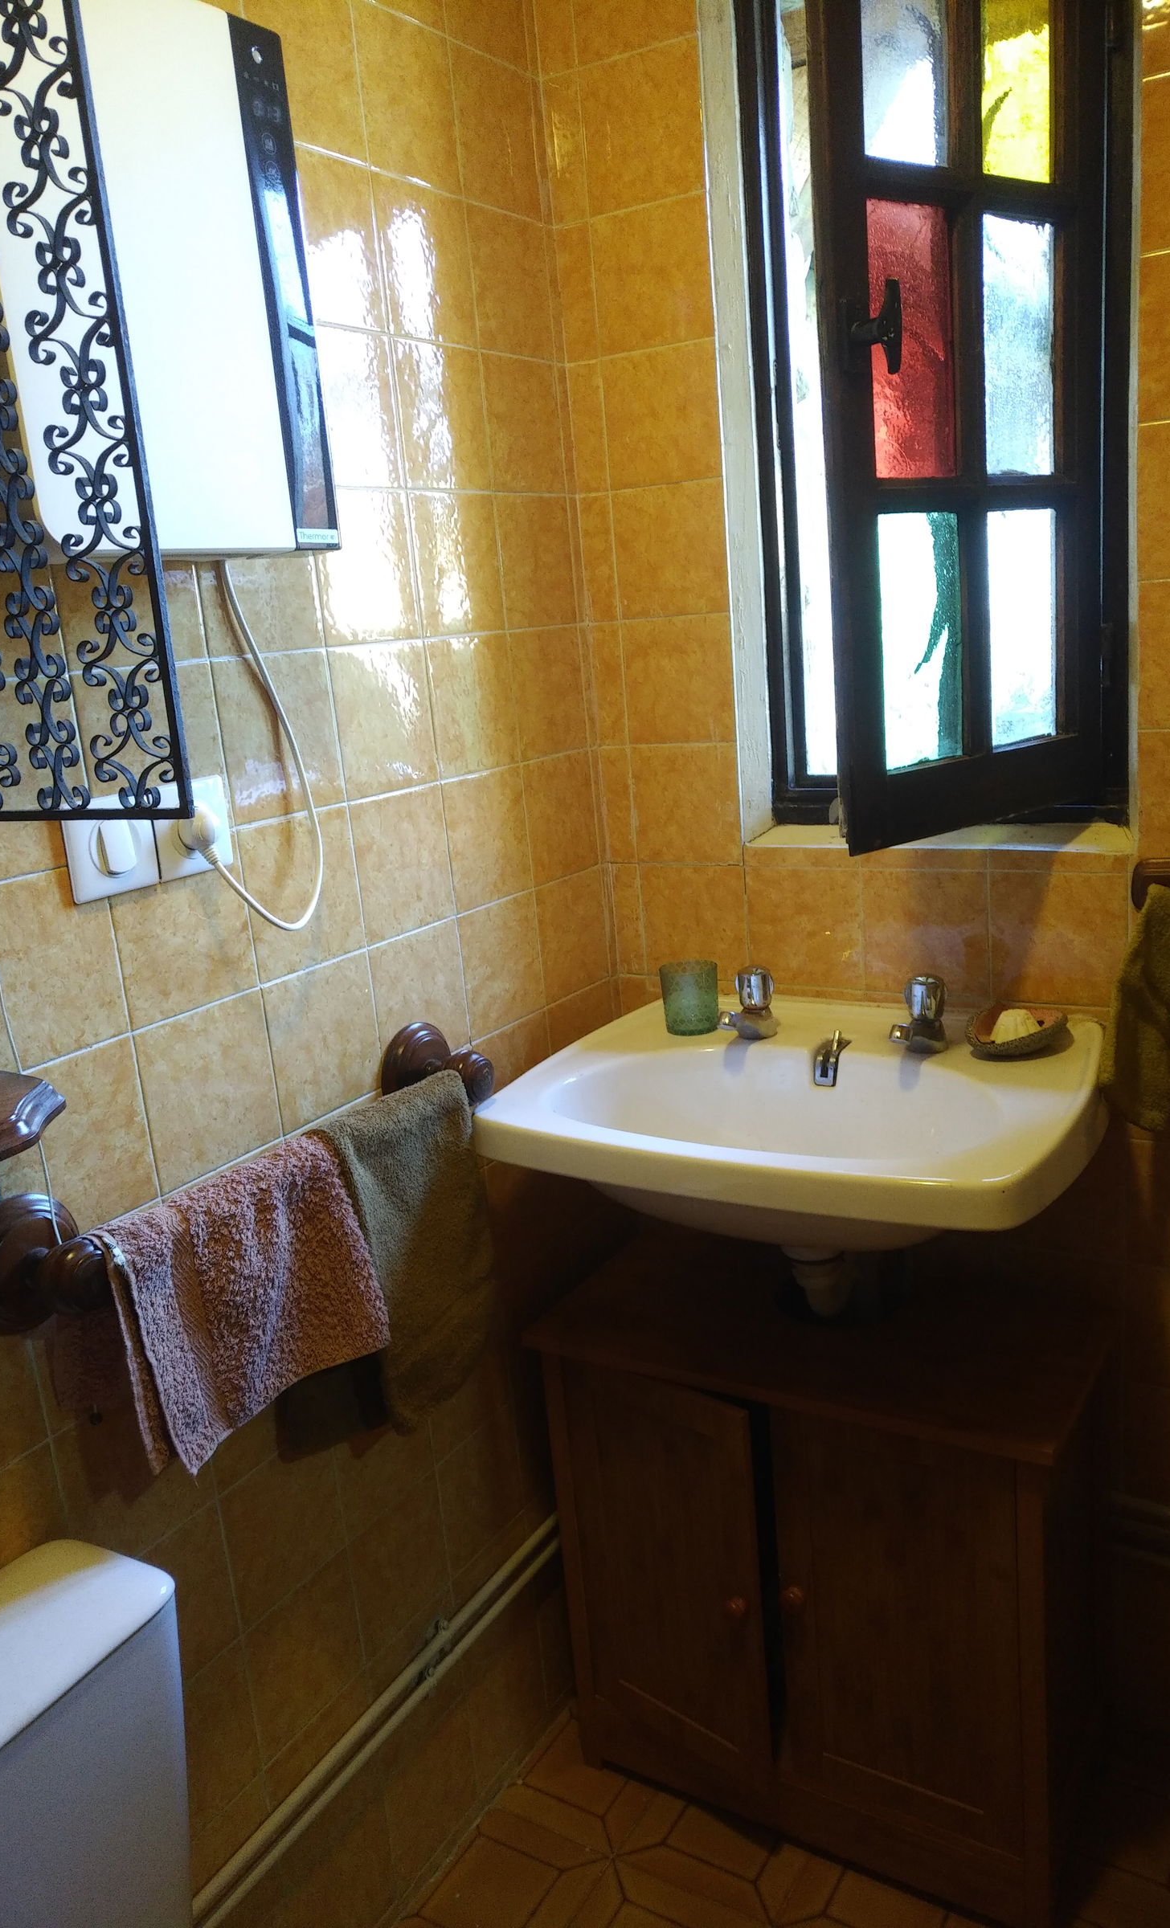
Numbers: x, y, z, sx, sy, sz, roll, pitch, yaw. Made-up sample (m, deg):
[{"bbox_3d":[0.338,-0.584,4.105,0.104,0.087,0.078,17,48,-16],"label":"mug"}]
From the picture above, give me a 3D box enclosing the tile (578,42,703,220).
[{"bbox_3d":[0.062,-0.921,1.472,0.148,0.149,0.010,4,17,33],"label":"tile"}]

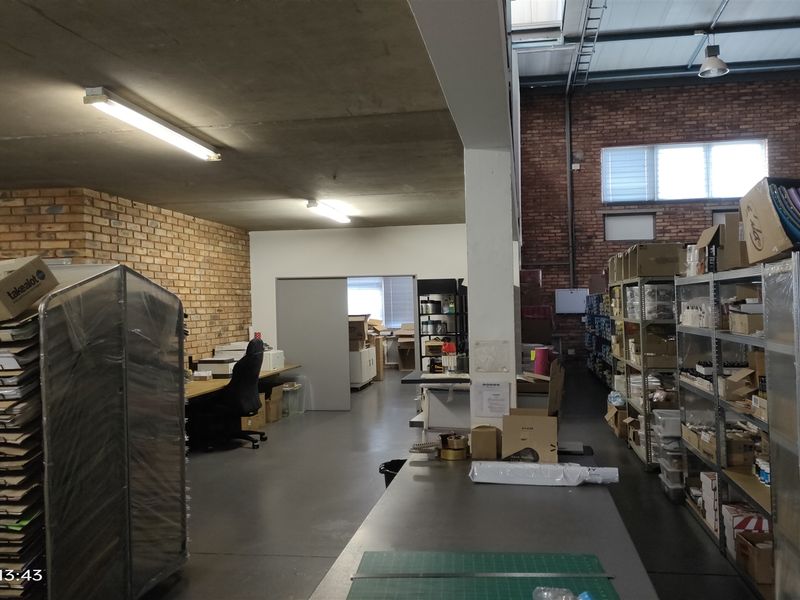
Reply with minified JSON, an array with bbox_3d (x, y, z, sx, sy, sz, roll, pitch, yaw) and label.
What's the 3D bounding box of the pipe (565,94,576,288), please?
[{"bbox_3d":[4.144,-2.626,15.100,0.140,4.700,0.130,-1,0,11],"label":"pipe"}]

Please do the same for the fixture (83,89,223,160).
[{"bbox_3d":[-1.496,-1.069,3.959,0.125,0.090,1.360,-1,0,11],"label":"fixture"}]

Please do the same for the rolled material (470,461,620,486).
[{"bbox_3d":[0.508,0.621,2.232,0.510,0.070,0.085,-1,0,12],"label":"rolled material"}]

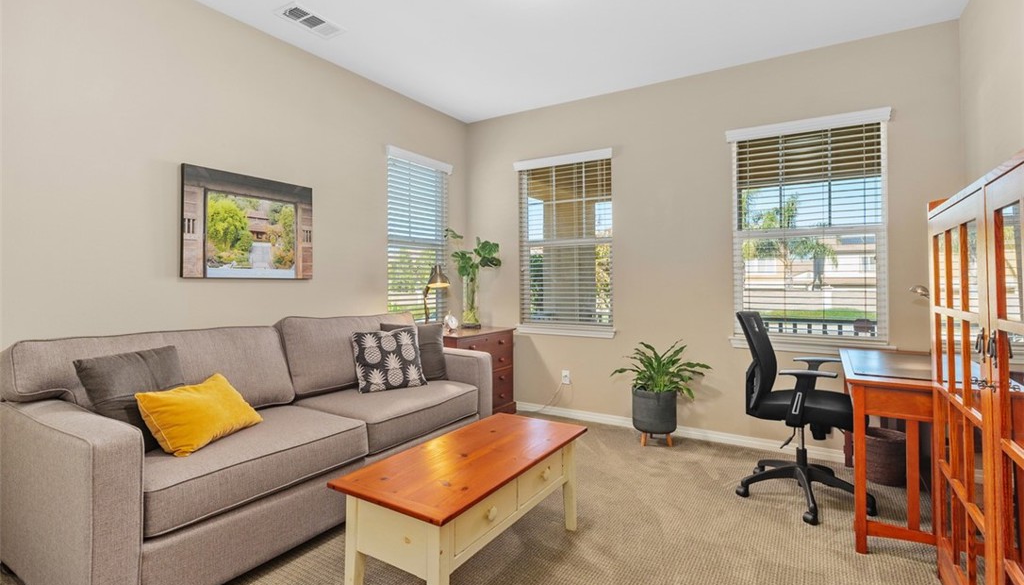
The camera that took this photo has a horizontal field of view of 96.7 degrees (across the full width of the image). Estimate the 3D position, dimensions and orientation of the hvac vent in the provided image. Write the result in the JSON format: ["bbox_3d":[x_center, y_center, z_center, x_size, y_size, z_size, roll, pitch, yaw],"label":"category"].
[{"bbox_3d":[-1.187,-1.599,2.699,0.205,0.030,0.360,1,1,32],"label":"hvac vent"}]

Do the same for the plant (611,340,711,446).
[{"bbox_3d":[1.080,0.739,3.316,0.720,0.750,0.650,1,1,30],"label":"plant"}]

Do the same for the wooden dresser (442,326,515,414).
[{"bbox_3d":[-0.406,0.721,3.957,0.520,0.760,0.830,1,1,33],"label":"wooden dresser"}]

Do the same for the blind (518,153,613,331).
[{"bbox_3d":[0.432,-0.429,3.946,0.900,1.470,0.070,1,1,30],"label":"blind"}]

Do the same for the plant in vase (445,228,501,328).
[{"bbox_3d":[-0.350,-0.118,4.119,0.500,0.920,0.450,1,1,30],"label":"plant in vase"}]

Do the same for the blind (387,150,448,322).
[{"bbox_3d":[-0.767,-0.428,3.890,0.070,1.460,0.740,1,1,33],"label":"blind"}]

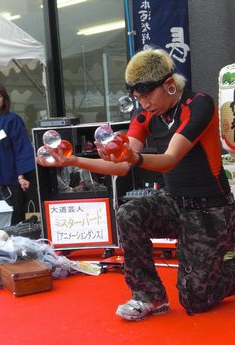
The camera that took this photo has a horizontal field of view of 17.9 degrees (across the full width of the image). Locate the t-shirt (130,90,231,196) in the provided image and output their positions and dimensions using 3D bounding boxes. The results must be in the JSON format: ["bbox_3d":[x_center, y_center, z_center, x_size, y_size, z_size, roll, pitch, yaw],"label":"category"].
[{"bbox_3d":[0.261,-0.117,3.120,0.420,0.460,0.280,3,24,46],"label":"t-shirt"}]

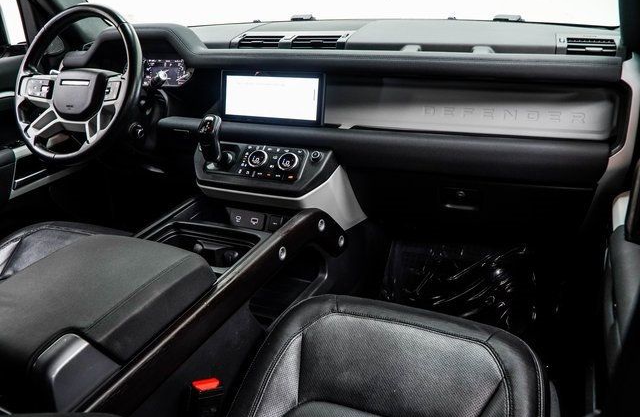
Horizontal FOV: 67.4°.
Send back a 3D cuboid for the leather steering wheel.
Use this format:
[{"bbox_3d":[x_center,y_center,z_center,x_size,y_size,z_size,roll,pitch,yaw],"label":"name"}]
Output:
[{"bbox_3d":[-0.573,-0.294,1.146,0.380,0.380,0.090,7,-2,20],"label":"leather steering wheel"}]

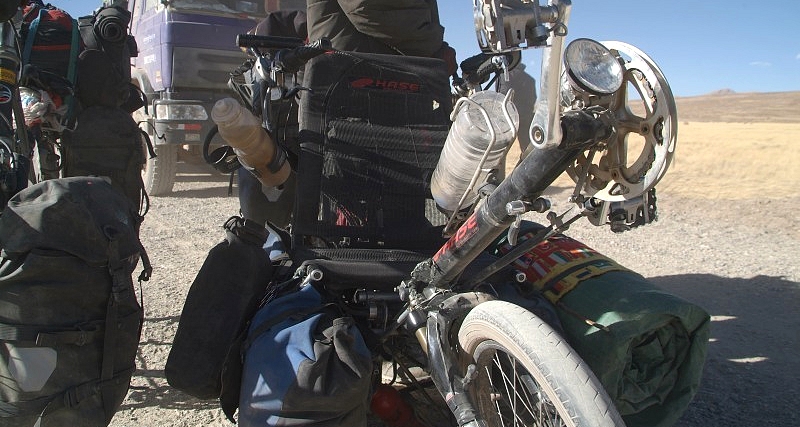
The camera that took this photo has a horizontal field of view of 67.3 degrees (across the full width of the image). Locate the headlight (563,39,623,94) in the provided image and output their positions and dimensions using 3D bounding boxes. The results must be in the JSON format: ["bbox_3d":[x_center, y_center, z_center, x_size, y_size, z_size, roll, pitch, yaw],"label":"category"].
[{"bbox_3d":[0.227,-0.168,0.751,0.081,0.081,0.058,-4,-21,-21],"label":"headlight"}]

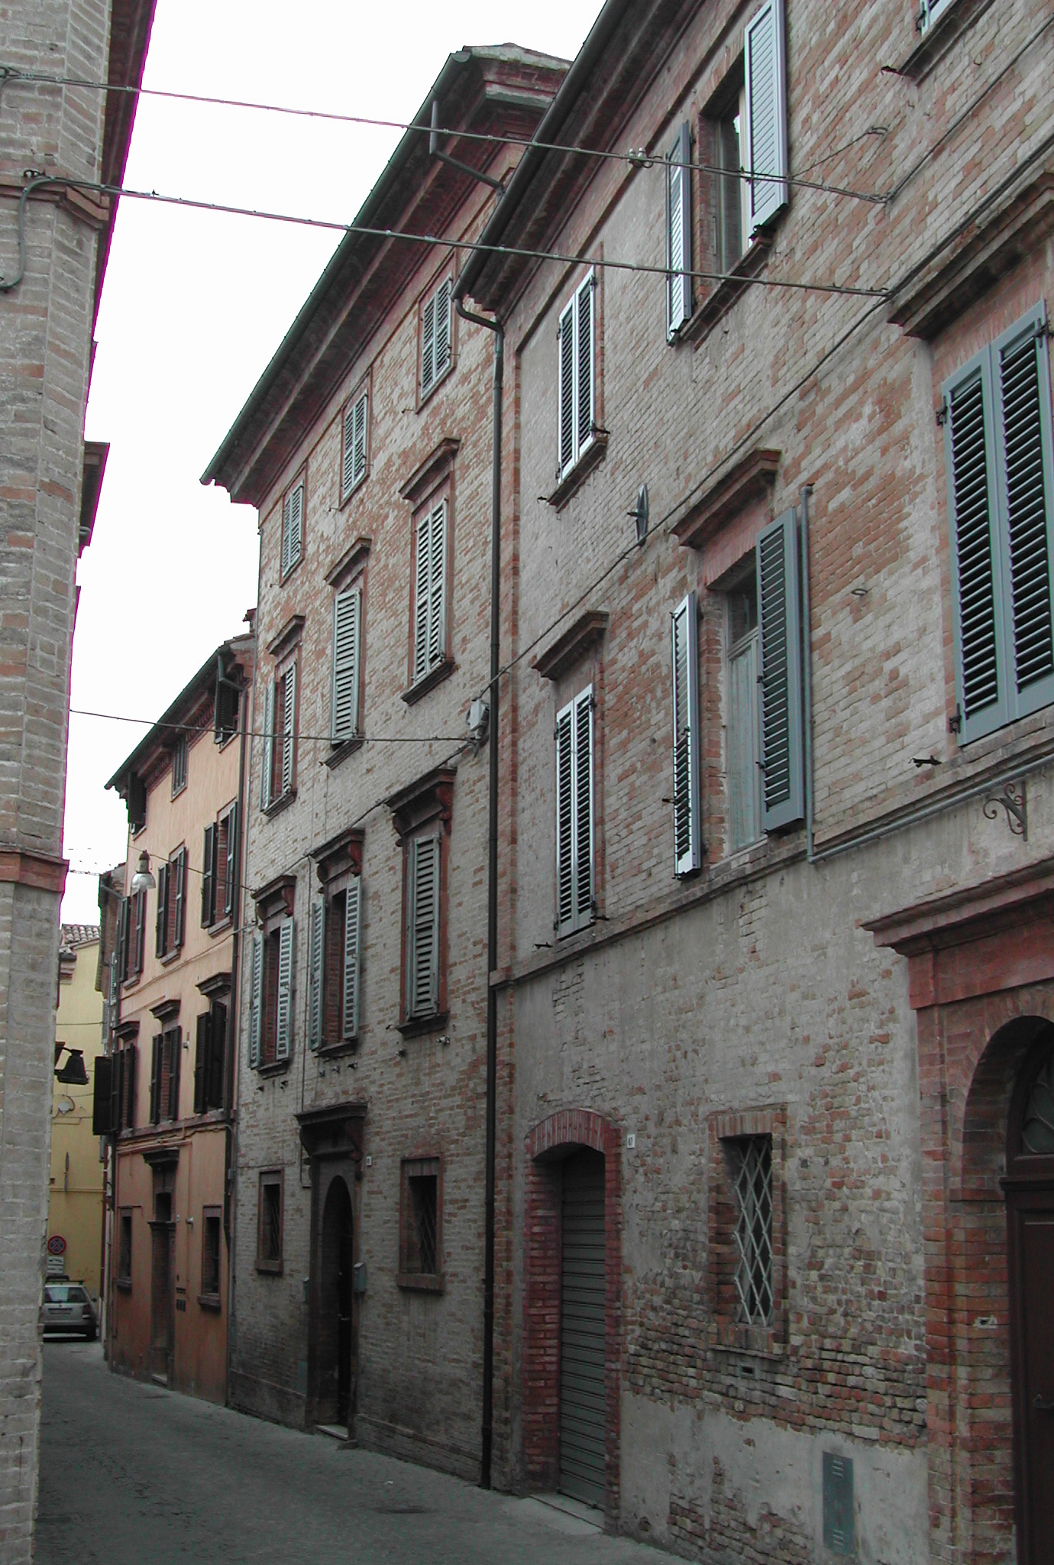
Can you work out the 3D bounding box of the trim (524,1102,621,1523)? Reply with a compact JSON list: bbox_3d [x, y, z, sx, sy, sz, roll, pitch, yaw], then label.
[{"bbox_3d":[0.464,4.198,15.167,0.260,3.123,2.493,4,-14,-16],"label":"trim"}]

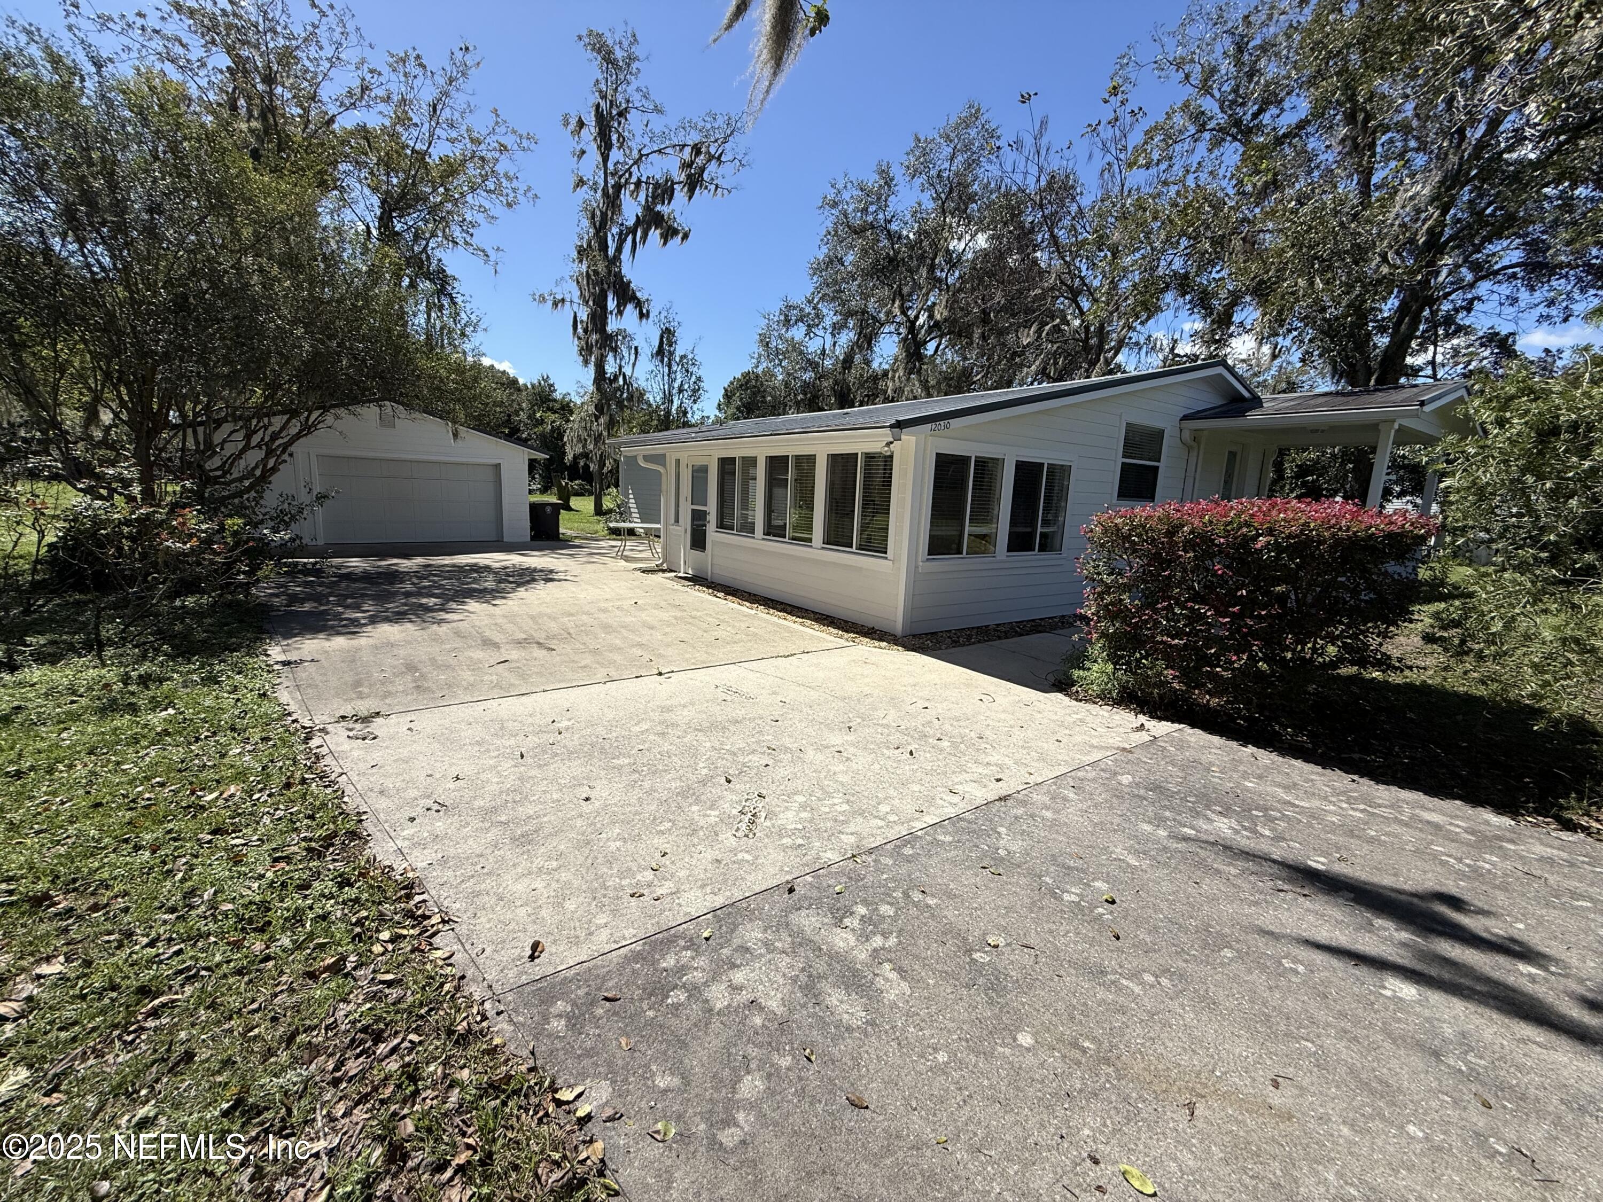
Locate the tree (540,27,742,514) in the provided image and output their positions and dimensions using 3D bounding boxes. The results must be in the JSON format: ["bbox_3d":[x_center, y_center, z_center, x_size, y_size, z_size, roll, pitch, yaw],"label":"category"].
[{"bbox_3d":[-8.276,-16.216,33.589,10.900,23.300,9.000,-4,12,-35],"label":"tree"}]

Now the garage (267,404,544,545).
[{"bbox_3d":[-12.070,-3.691,18.679,7.500,3.500,7.200,-4,12,-35],"label":"garage"}]

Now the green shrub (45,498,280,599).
[{"bbox_3d":[-8.350,-0.764,8.580,2.250,1.220,1.900,-4,12,-35],"label":"green shrub"}]

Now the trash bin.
[{"bbox_3d":[-7.332,-2.312,18.778,0.650,1.100,0.760,-4,12,-35],"label":"trash bin"}]

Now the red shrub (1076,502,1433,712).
[{"bbox_3d":[4.388,-0.067,6.228,4.200,1.670,1.400,-4,12,-35],"label":"red shrub"}]

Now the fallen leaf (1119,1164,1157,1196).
[{"bbox_3d":[0.821,1.413,1.586,0.043,0.014,0.085,-4,12,-35],"label":"fallen leaf"}]

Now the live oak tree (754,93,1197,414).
[{"bbox_3d":[6.773,-12.088,28.701,17.500,18.000,15.000,4,10,11],"label":"live oak tree"}]

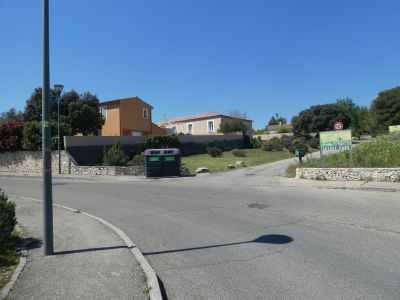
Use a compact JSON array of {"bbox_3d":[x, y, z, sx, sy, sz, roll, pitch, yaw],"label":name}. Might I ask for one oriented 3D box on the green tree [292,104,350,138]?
[{"bbox_3d":[14.897,-3.433,34.000,7.370,4.210,6.500,0,1,0],"label":"green tree"}]

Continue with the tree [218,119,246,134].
[{"bbox_3d":[3.237,-2.312,28.500,2.590,1.810,2.400,0,1,0],"label":"tree"}]

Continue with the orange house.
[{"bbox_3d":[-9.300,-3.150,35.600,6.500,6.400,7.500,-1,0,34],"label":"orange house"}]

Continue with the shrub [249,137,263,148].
[{"bbox_3d":[6.204,-0.783,31.000,1.520,1.420,1.500,0,1,0],"label":"shrub"}]

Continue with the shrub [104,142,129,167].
[{"bbox_3d":[-5.272,0.250,17.300,1.570,1.650,1.600,0,1,0],"label":"shrub"}]

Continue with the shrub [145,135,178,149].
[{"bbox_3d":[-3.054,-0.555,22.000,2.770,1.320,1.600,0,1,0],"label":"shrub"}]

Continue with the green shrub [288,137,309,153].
[{"bbox_3d":[11.427,-0.586,32.500,2.500,2.000,2.300,-1,0,19],"label":"green shrub"}]

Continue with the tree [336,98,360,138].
[{"bbox_3d":[26.686,-5.680,50.000,4.300,7.200,4.200,-1,0,28],"label":"tree"}]

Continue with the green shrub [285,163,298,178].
[{"bbox_3d":[5.147,1.153,15.600,0.800,0.900,0.800,-1,0,18],"label":"green shrub"}]

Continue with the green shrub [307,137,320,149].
[{"bbox_3d":[15.144,-1.001,37.000,2.000,1.650,1.900,-1,0,22],"label":"green shrub"}]

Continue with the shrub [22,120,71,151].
[{"bbox_3d":[-9.899,-0.909,18.000,3.150,1.970,2.000,0,1,0],"label":"shrub"}]

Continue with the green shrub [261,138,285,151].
[{"bbox_3d":[8.889,-0.638,34.000,2.900,1.500,2.200,-1,0,15],"label":"green shrub"}]

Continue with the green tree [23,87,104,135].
[{"bbox_3d":[-11.076,-2.799,22.500,6.450,4.610,5.800,0,1,0],"label":"green tree"}]

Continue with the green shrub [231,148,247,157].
[{"bbox_3d":[3.818,0.278,27.500,1.500,0.820,1.350,-1,0,8],"label":"green shrub"}]

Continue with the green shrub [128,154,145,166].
[{"bbox_3d":[-3.837,0.671,17.300,1.210,0.760,1.200,0,1,0],"label":"green shrub"}]

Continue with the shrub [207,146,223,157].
[{"bbox_3d":[1.412,0.195,27.000,1.500,1.000,1.400,-1,0,3],"label":"shrub"}]

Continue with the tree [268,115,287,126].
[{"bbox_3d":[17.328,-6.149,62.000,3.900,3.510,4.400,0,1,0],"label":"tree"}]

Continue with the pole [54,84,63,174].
[{"bbox_3d":[-9.387,-1.368,18.500,0.580,6.000,0.580,-1,0,-27],"label":"pole"}]

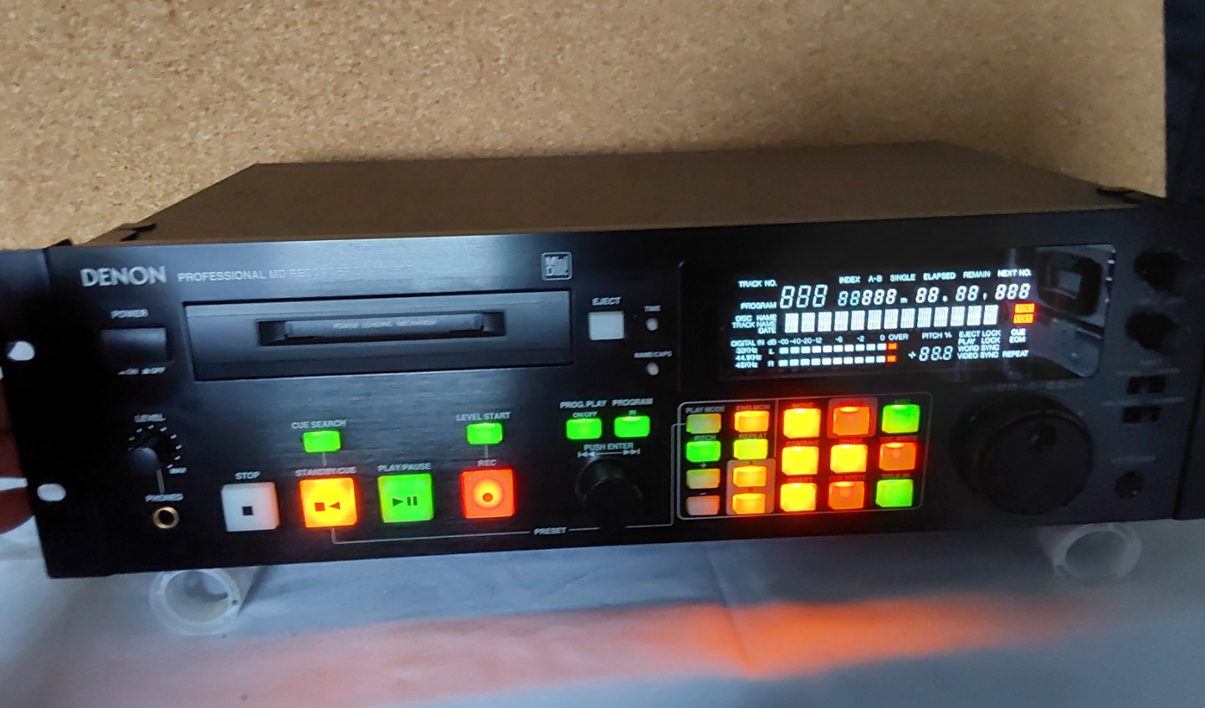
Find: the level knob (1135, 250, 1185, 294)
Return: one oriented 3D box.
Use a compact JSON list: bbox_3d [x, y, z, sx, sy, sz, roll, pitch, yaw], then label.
[{"bbox_3d":[0.216,-0.030,0.368,0.013,0.013,0.011,-2,18,-3],"label":"level knob"}]

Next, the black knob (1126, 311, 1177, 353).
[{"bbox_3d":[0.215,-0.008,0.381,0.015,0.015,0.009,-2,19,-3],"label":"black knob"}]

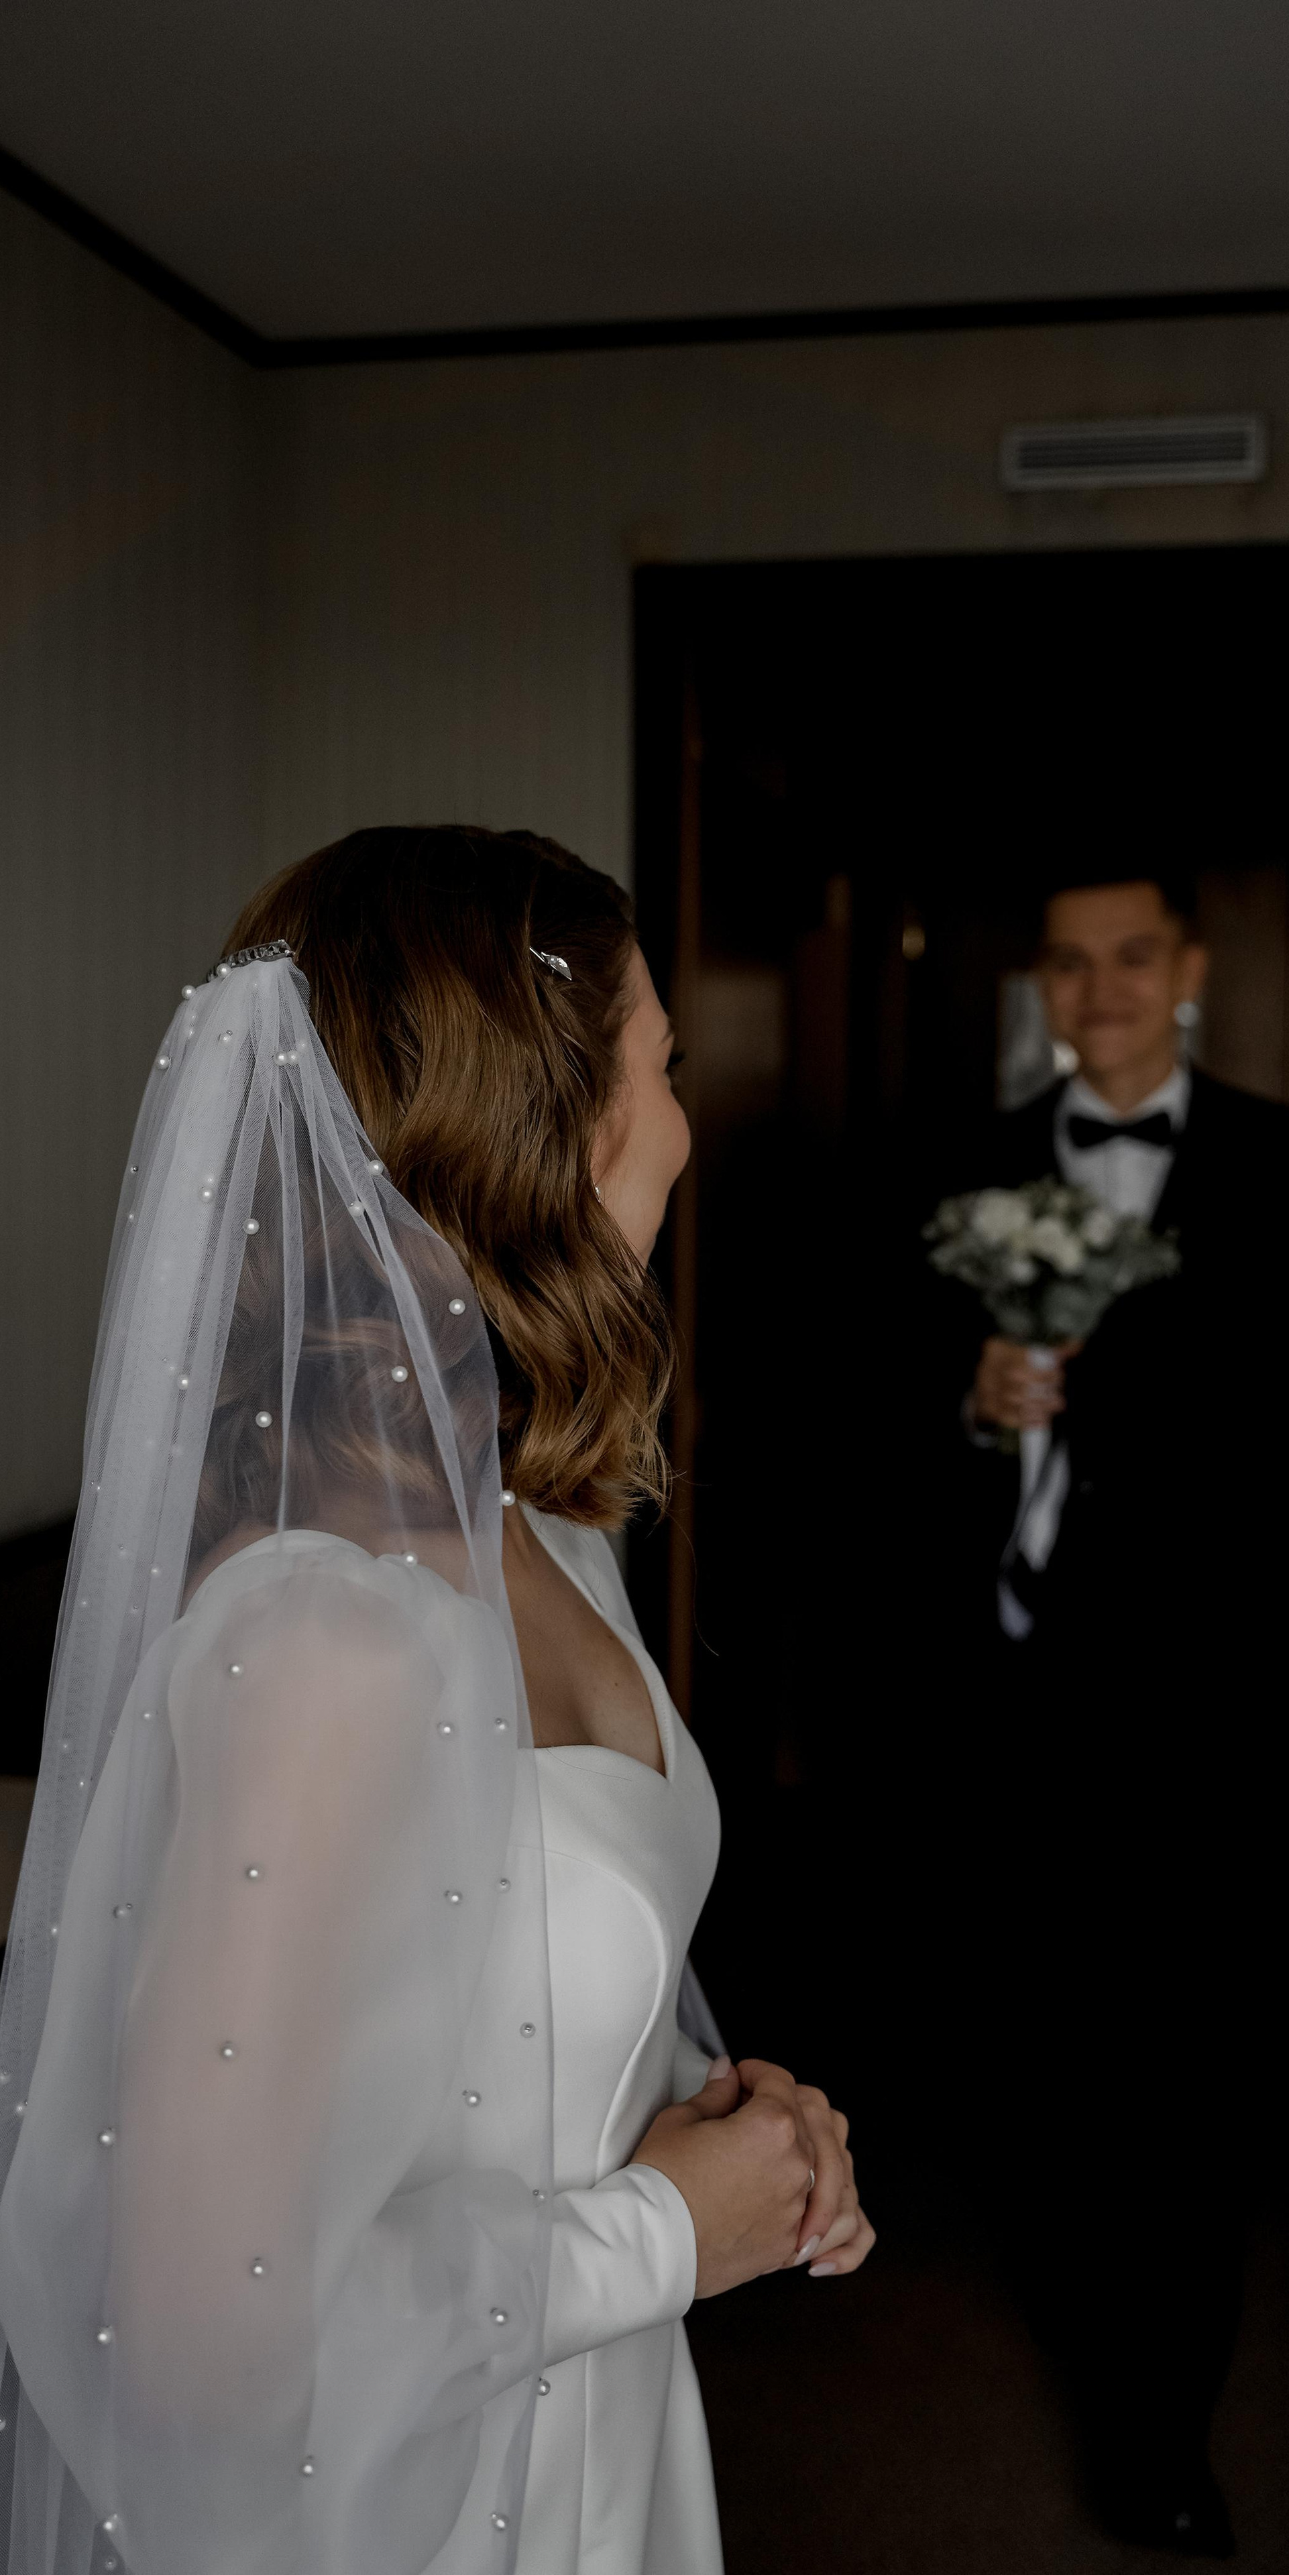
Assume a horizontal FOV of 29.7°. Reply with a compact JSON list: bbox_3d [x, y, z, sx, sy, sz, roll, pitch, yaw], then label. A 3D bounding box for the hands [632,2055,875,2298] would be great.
[{"bbox_3d":[0.057,0.452,1.235,0.122,0.117,0.115,1,4,-3],"label":"hands"}]

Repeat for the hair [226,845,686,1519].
[{"bbox_3d":[-0.103,-0.058,1.260,0.235,0.355,0.235,4,5,37],"label":"hair"}]

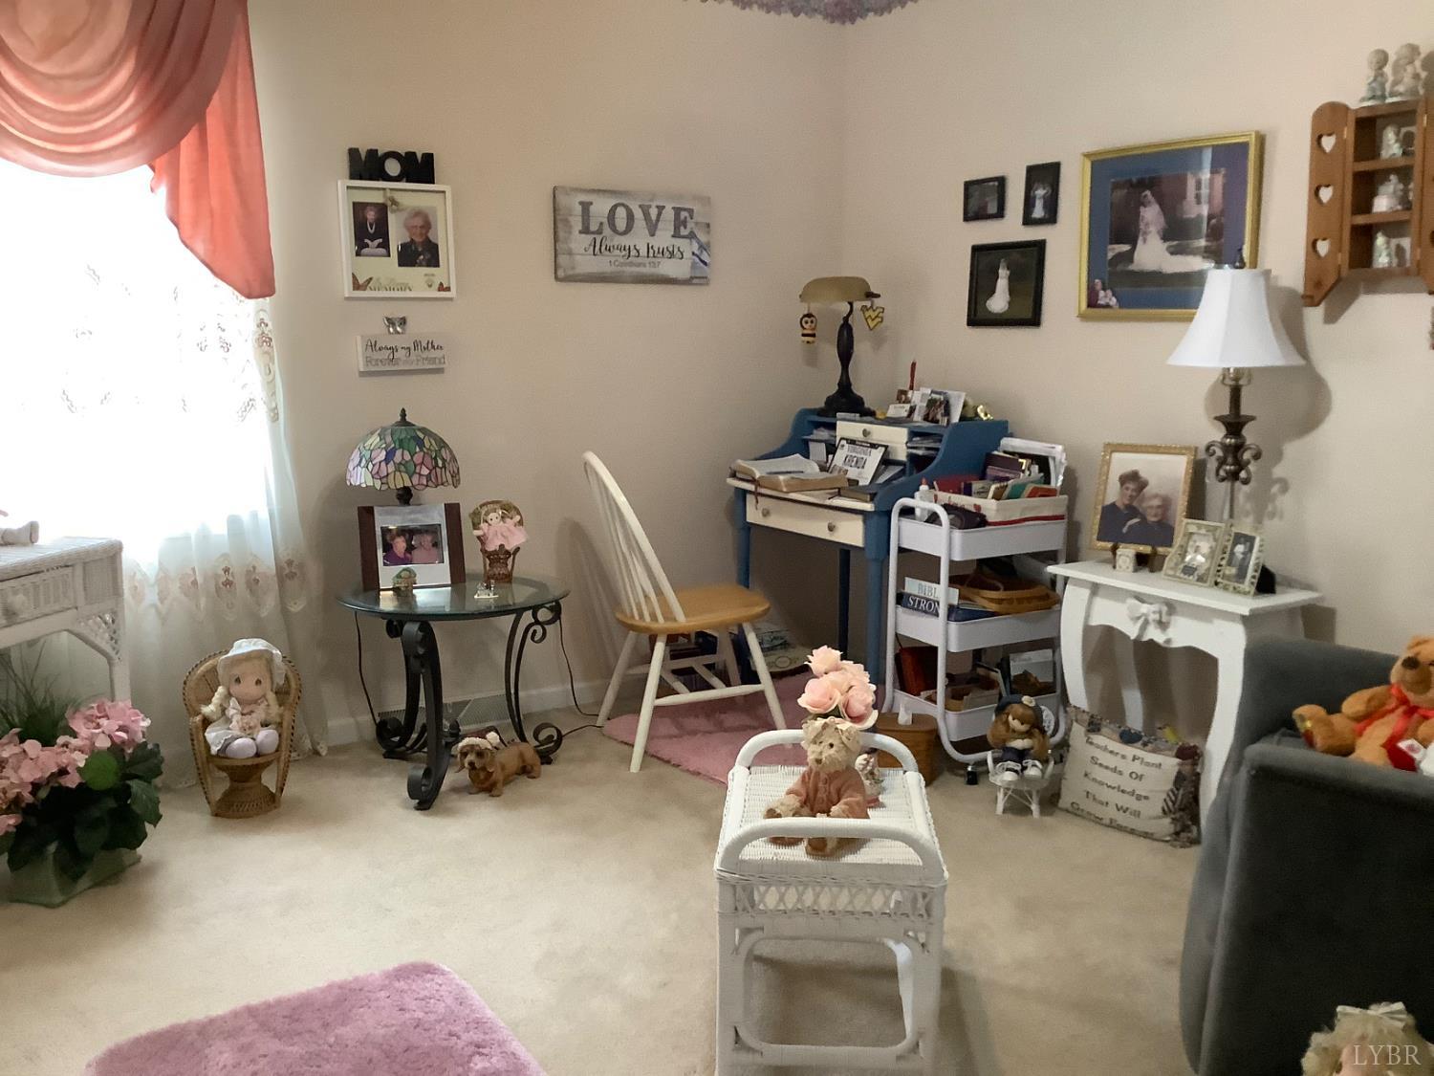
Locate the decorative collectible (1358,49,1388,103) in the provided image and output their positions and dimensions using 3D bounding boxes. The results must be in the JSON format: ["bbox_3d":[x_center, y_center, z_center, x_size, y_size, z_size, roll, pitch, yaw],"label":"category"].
[{"bbox_3d":[1.480,-1.037,2.890,0.052,0.120,0.055,-6,11,-31],"label":"decorative collectible"}]

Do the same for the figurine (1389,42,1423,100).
[{"bbox_3d":[1.441,-0.973,2.687,0.054,0.116,0.062,-9,13,-43],"label":"figurine"}]

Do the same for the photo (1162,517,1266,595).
[{"bbox_3d":[1.242,0.038,3.179,0.081,0.152,0.281,11,2,-26],"label":"photo"}]

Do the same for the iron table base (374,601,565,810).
[{"bbox_3d":[-0.693,0.420,3.560,0.500,0.507,0.463,-1,9,-6],"label":"iron table base"}]

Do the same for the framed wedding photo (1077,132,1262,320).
[{"bbox_3d":[1.147,-0.792,3.332,0.030,0.444,0.566,-6,11,-30],"label":"framed wedding photo"}]

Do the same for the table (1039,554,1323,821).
[{"bbox_3d":[1.212,0.434,3.380,0.310,0.660,0.600,-6,11,-31],"label":"table"}]

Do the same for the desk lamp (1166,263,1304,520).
[{"bbox_3d":[1.220,-0.245,3.005,0.316,0.771,0.316,-6,11,-30],"label":"desk lamp"}]

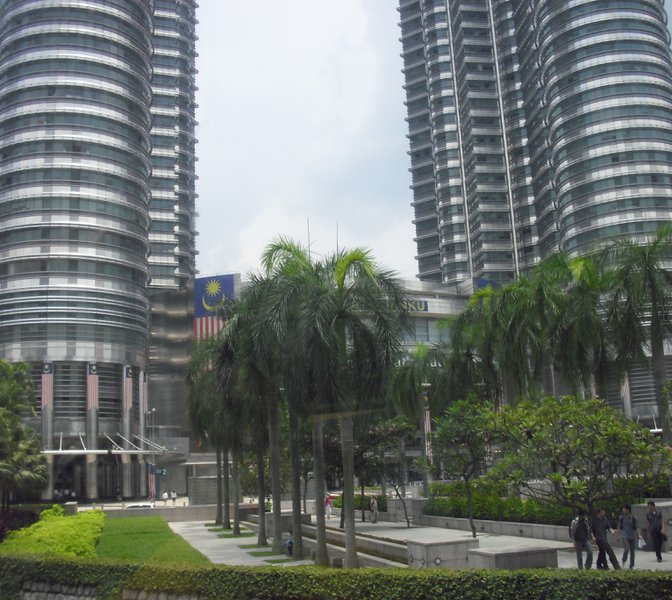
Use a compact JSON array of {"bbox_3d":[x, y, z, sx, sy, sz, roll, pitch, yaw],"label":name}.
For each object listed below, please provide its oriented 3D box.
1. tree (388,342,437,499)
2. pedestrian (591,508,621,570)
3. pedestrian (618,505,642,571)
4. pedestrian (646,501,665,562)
[{"bbox_3d":[6.587,9.193,67.281,4.100,12.030,4.100,-2,-12,0],"label":"tree"},{"bbox_3d":[7.098,6.380,23.367,0.640,1.570,0.520,1,-13,-13],"label":"pedestrian"},{"bbox_3d":[7.857,6.364,23.682,0.580,1.710,0.450,-8,-14,27],"label":"pedestrian"},{"bbox_3d":[9.000,6.593,24.979,0.520,1.680,0.420,-7,-13,23],"label":"pedestrian"}]

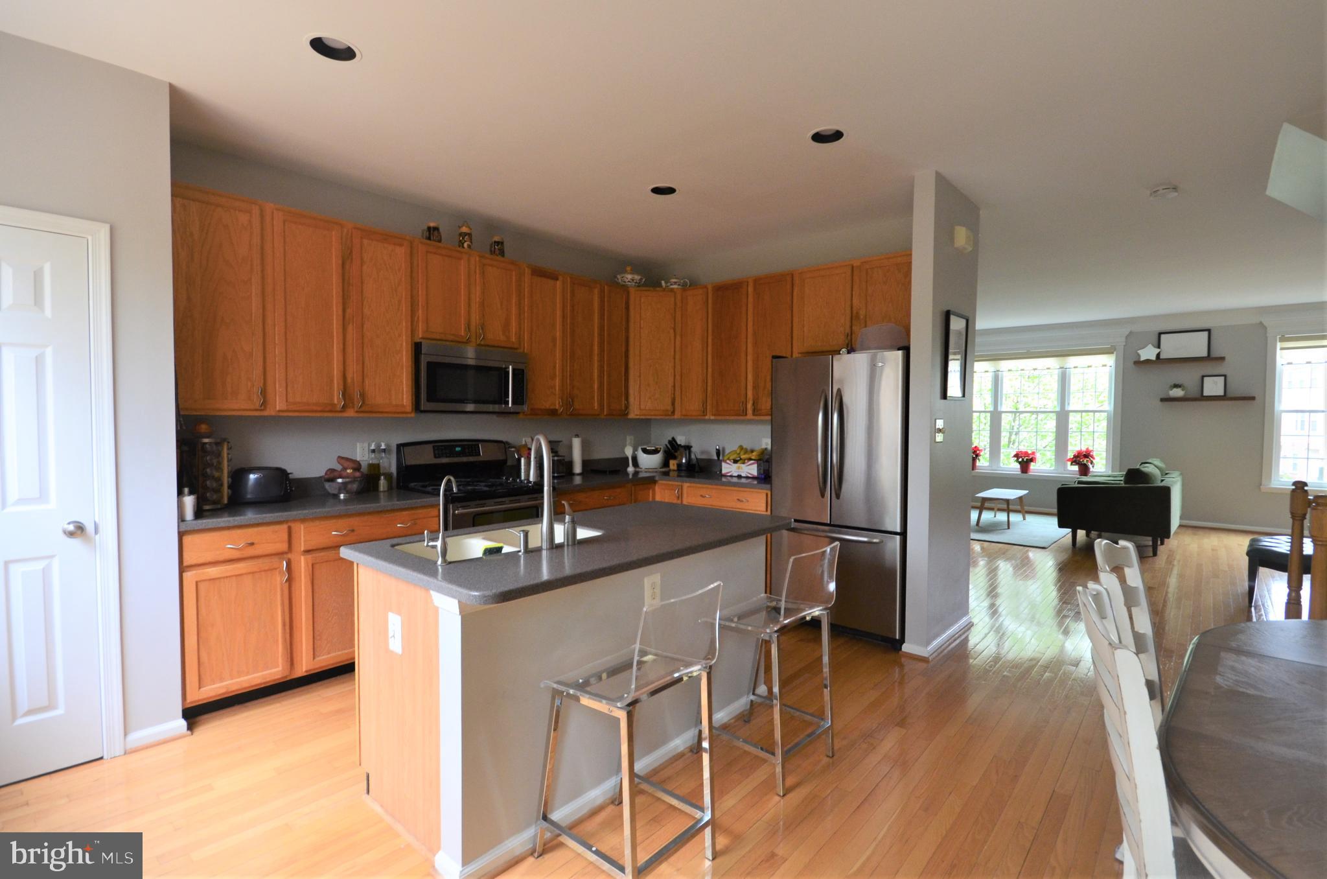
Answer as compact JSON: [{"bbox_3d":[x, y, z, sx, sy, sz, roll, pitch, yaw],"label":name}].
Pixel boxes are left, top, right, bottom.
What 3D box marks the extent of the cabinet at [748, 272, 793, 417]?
[{"bbox_3d":[0.892,-0.691,4.211,0.360,1.069,0.345,2,2,35],"label":"cabinet"}]

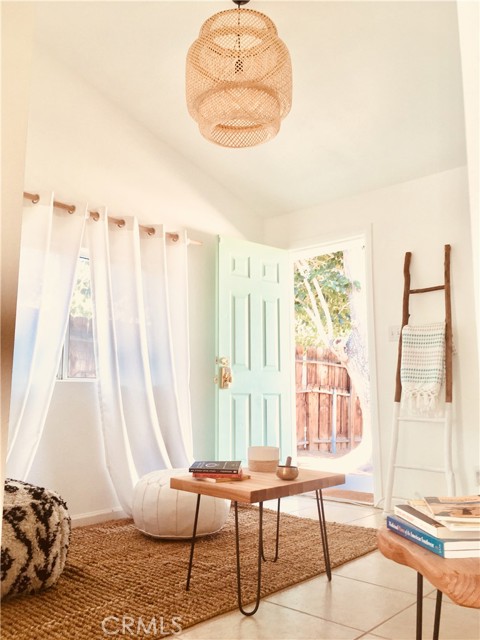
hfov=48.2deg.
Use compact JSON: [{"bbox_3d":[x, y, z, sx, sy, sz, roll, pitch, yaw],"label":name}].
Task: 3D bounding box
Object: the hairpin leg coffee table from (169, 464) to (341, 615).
[{"bbox_3d":[0.089,0.917,2.329,0.471,0.458,0.622,-8,-11,44],"label":"hairpin leg coffee table"}]

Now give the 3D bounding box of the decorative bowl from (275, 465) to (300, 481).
[{"bbox_3d":[0.201,0.653,2.293,0.097,0.056,0.097,0,-8,0],"label":"decorative bowl"}]

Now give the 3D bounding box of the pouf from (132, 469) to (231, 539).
[{"bbox_3d":[-0.342,1.074,3.166,0.575,0.357,0.575,0,-8,0],"label":"pouf"}]

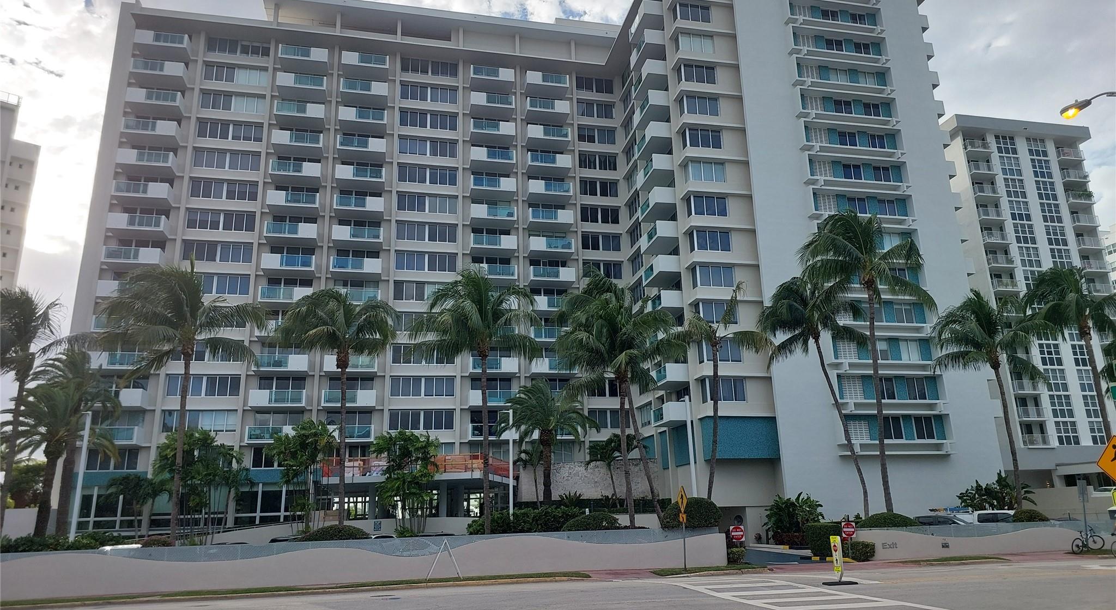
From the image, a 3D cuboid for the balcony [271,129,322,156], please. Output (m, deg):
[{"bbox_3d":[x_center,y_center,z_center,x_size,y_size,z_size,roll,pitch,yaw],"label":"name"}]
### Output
[{"bbox_3d":[-21.495,-13.399,61.490,3.943,1.220,1.614,2,-16,-13],"label":"balcony"}]

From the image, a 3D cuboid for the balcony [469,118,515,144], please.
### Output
[{"bbox_3d":[-5.857,-15.508,66.365,3.950,1.210,1.635,2,-15,-13],"label":"balcony"}]

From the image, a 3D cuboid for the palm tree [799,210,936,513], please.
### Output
[{"bbox_3d":[16.661,3.243,38.859,6.300,17.301,6.300,2,-16,-13],"label":"palm tree"}]

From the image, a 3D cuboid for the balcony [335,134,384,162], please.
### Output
[{"bbox_3d":[-16.672,-13.326,63.170,3.969,1.210,1.635,2,-15,-13],"label":"balcony"}]

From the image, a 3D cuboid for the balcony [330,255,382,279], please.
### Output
[{"bbox_3d":[-16.614,-3.015,61.277,3.982,1.217,1.850,2,-16,-13],"label":"balcony"}]

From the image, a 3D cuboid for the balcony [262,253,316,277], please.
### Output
[{"bbox_3d":[-21.736,-3.186,60.102,3.995,1.217,1.850,2,-16,-13],"label":"balcony"}]

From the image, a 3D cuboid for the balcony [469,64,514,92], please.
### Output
[{"bbox_3d":[-5.984,-20.683,67.756,3.950,1.210,1.635,2,-15,-13],"label":"balcony"}]

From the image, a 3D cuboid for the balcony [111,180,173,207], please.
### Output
[{"bbox_3d":[-32.451,-8.743,58.124,3.911,1.210,1.635,2,-15,-13],"label":"balcony"}]

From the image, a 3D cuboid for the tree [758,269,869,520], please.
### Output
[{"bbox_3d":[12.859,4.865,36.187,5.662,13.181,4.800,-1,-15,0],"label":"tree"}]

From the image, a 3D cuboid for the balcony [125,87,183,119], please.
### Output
[{"bbox_3d":[-32.357,-16.363,59.748,3.841,1.220,1.614,2,-16,-13],"label":"balcony"}]

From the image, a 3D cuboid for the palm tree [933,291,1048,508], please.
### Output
[{"bbox_3d":[23.659,5.425,39.911,5.500,12.465,5.400,-10,-17,29],"label":"palm tree"}]

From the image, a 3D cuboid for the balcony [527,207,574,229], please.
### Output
[{"bbox_3d":[-0.731,-7.624,66.407,3.980,1.217,1.850,2,-16,-13],"label":"balcony"}]

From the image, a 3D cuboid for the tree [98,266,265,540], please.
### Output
[{"bbox_3d":[-17.128,4.553,33.055,6.948,13.492,6.948,2,-16,-13],"label":"tree"}]

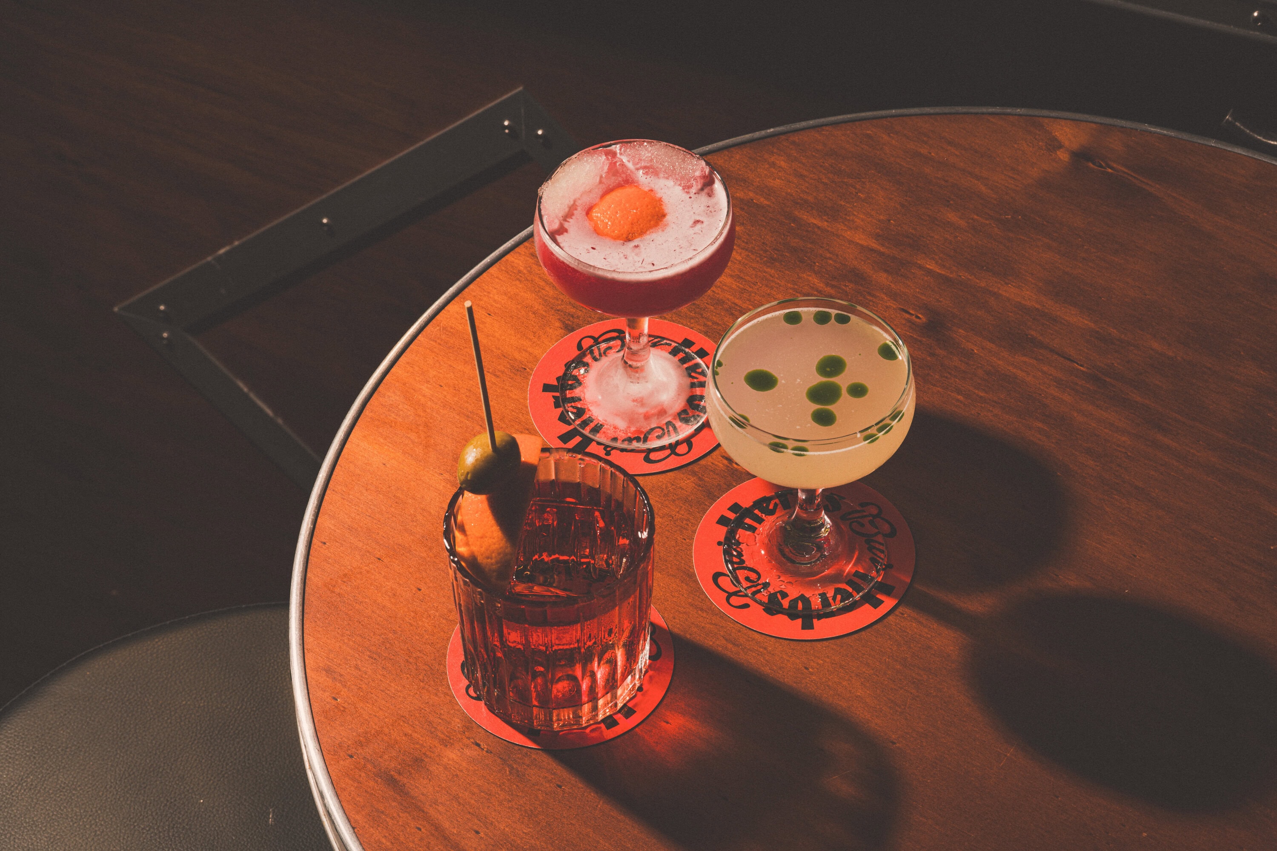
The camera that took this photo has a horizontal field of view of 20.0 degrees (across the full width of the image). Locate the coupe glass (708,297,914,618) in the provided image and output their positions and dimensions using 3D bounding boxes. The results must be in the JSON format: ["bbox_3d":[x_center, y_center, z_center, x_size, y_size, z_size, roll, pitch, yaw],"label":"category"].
[{"bbox_3d":[0.071,0.015,1.501,0.086,0.114,0.086,-2,48,0],"label":"coupe glass"}]

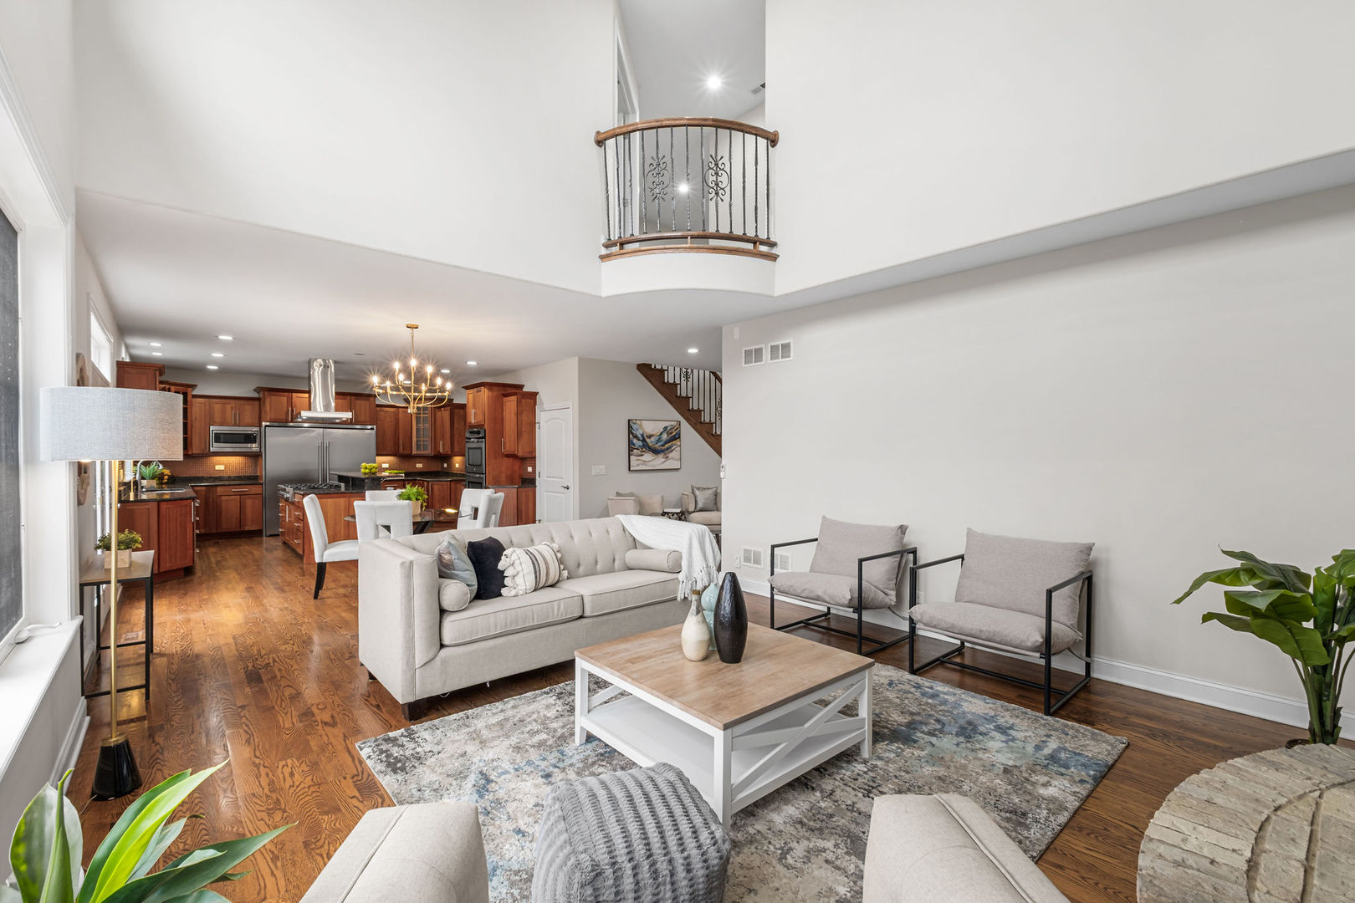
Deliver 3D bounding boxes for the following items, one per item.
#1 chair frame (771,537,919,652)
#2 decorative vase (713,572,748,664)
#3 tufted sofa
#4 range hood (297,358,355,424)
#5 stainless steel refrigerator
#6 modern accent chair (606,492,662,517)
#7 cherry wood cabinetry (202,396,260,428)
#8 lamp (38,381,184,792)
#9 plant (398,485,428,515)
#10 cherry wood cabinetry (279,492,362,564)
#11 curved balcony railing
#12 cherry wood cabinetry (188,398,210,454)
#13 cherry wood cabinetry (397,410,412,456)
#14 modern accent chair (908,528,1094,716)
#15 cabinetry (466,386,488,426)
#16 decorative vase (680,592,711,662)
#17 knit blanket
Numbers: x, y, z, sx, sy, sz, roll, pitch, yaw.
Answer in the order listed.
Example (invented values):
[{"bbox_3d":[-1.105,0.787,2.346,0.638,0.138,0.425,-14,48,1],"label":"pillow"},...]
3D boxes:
[{"bbox_3d":[1.297,1.095,4.485,0.720,0.690,0.800,0,0,-39],"label":"chair frame"},{"bbox_3d":[0.256,0.785,2.681,0.162,0.410,0.162,0,0,0],"label":"decorative vase"},{"bbox_3d":[-0.934,1.011,4.047,2.198,0.858,0.884,0,0,-42],"label":"tufted sofa"},{"bbox_3d":[-5.300,-0.930,8.395,0.640,0.880,0.930,0,0,-42],"label":"range hood"},{"bbox_3d":[-6.563,0.479,10.346,1.725,1.923,0.700,0,0,-42],"label":"stainless steel refrigerator"},{"bbox_3d":[-0.605,1.025,7.960,0.640,0.830,0.680,0,0,34],"label":"modern accent chair"},{"bbox_3d":[-7.434,-0.661,9.466,0.689,0.525,0.380,0,0,-42],"label":"cherry wood cabinetry"},{"bbox_3d":[-2.400,0.593,2.414,0.425,1.694,0.425,0,0,-45],"label":"lamp"},{"bbox_3d":[-2.814,0.500,6.000,0.290,0.325,0.270,0,0,0],"label":"plant"},{"bbox_3d":[-5.093,0.965,8.164,0.820,0.900,1.900,0,0,-42],"label":"cherry wood cabinetry"},{"bbox_3d":[0.078,-2.145,4.640,1.540,1.080,0.310,0,0,0],"label":"curved balcony railing"},{"bbox_3d":[-7.919,-0.415,9.347,0.264,0.934,0.330,0,0,-42],"label":"cherry wood cabinetry"},{"bbox_3d":[-5.510,-0.405,11.314,0.266,0.944,0.340,0,0,-42],"label":"cherry wood cabinetry"},{"bbox_3d":[2.044,0.995,3.580,0.790,0.860,0.785,0,0,-42],"label":"modern accent chair"},{"bbox_3d":[-3.102,-0.725,9.463,0.580,0.624,0.762,0,0,-42],"label":"cabinetry"},{"bbox_3d":[0.090,0.829,2.700,0.135,0.322,0.135,0,0,0],"label":"decorative vase"},{"bbox_3d":[-0.103,0.855,4.695,0.420,0.580,0.920,0,0,-42],"label":"knit blanket"}]

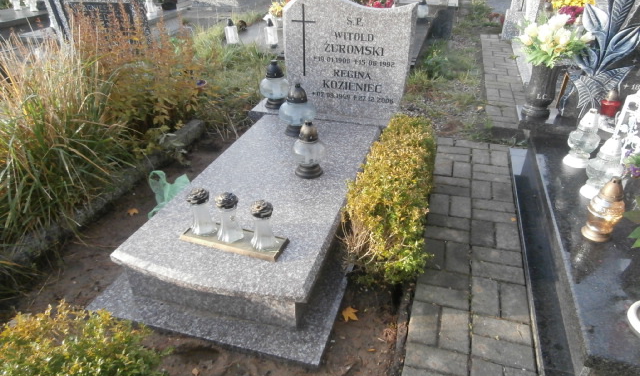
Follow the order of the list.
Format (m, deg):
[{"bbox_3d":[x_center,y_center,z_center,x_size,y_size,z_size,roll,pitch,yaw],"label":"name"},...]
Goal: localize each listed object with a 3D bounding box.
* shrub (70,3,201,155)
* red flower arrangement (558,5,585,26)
[{"bbox_3d":[-1.183,-0.795,2.994,0.780,0.840,0.700,8,32,15],"label":"shrub"},{"bbox_3d":[2.347,-1.596,4.116,0.280,0.220,0.260,8,32,15],"label":"red flower arrangement"}]

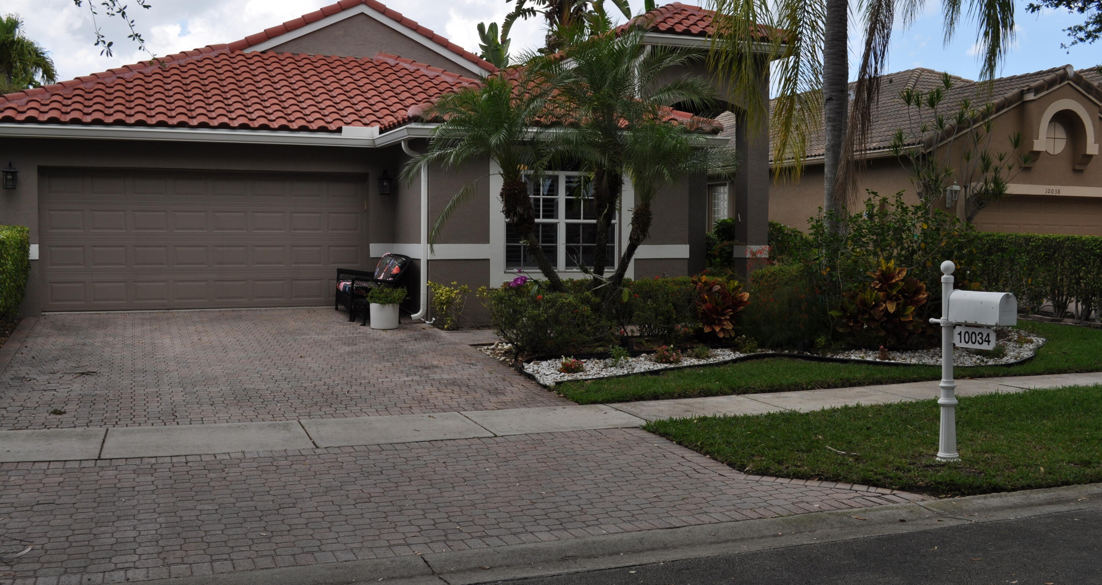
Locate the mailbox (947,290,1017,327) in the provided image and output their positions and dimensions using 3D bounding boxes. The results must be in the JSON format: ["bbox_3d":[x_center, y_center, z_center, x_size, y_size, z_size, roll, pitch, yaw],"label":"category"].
[{"bbox_3d":[3.036,0.104,7.117,0.162,0.222,0.488,-1,2,-19],"label":"mailbox"}]

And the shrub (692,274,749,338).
[{"bbox_3d":[2.264,0.200,13.469,0.740,0.890,0.720,0,2,0],"label":"shrub"}]

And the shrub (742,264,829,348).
[{"bbox_3d":[3.172,0.137,13.667,1.120,1.080,1.100,-1,2,-19],"label":"shrub"}]

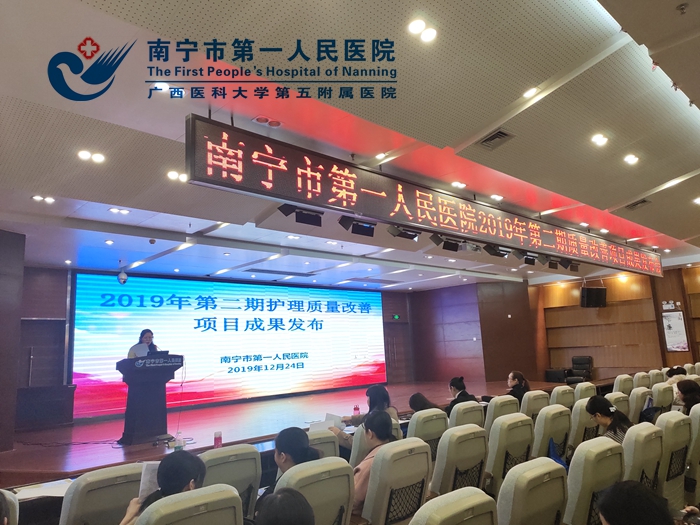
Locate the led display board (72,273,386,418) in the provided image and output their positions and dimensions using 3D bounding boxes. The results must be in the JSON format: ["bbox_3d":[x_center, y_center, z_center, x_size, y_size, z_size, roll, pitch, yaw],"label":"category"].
[{"bbox_3d":[-1.953,1.774,10.682,7.760,2.600,0.100,6,-13,-41],"label":"led display board"}]

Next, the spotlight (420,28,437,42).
[{"bbox_3d":[0.450,-1.304,2.659,0.105,0.050,0.105,-10,-19,-3],"label":"spotlight"}]

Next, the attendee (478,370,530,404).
[{"bbox_3d":[1.847,1.917,5.453,0.700,1.200,0.500,-10,-13,36],"label":"attendee"}]

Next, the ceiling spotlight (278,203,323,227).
[{"bbox_3d":[-0.399,-0.465,4.219,0.420,0.270,0.300,6,-29,-41],"label":"ceiling spotlight"}]

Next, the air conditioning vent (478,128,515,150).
[{"bbox_3d":[1.231,-1.040,3.905,0.270,0.050,0.270,6,-25,-41],"label":"air conditioning vent"}]

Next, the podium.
[{"bbox_3d":[-2.965,2.007,6.875,0.830,1.170,0.500,6,-14,-41],"label":"podium"}]

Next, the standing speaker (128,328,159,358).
[{"bbox_3d":[-3.248,1.873,7.292,0.480,1.600,0.340,6,-14,-41],"label":"standing speaker"}]

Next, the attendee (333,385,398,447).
[{"bbox_3d":[0.153,1.741,4.135,0.720,1.220,0.520,-11,-13,39],"label":"attendee"}]

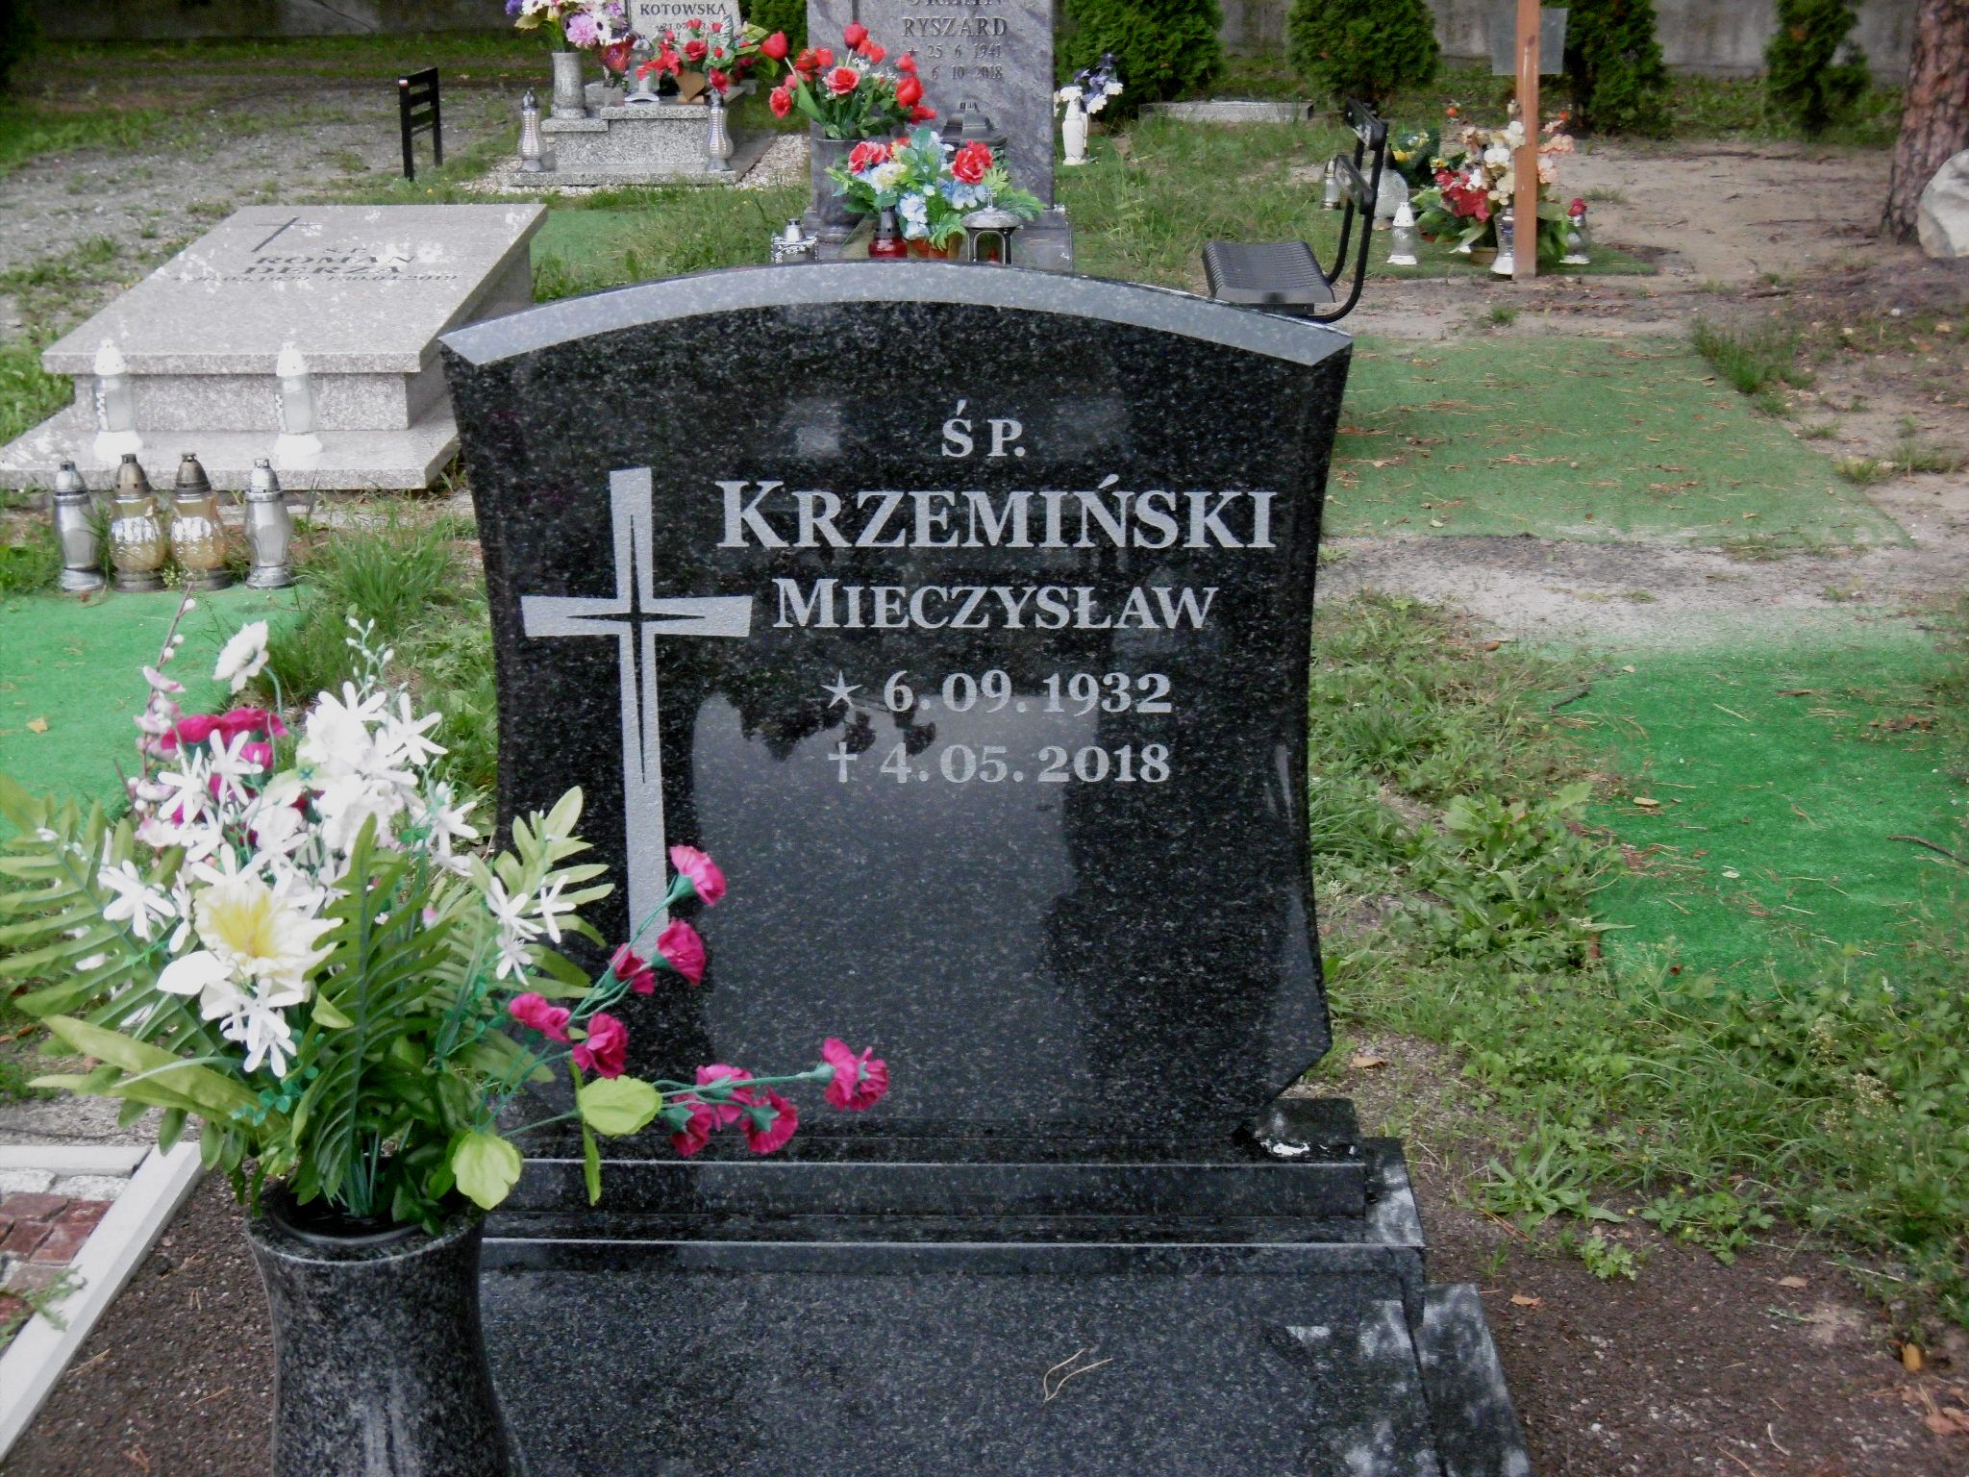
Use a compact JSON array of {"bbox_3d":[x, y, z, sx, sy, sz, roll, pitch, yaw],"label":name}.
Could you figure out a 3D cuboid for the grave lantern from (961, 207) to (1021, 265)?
[{"bbox_3d":[0.017,-1.391,9.380,0.168,0.205,0.160,0,15,0],"label":"grave lantern"}]

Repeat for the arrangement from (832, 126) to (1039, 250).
[{"bbox_3d":[-0.141,-1.548,9.450,0.603,0.370,0.380,-1,15,-1],"label":"arrangement"}]

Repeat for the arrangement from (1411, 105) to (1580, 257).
[{"bbox_3d":[1.792,-1.965,11.829,0.586,0.530,0.450,2,15,8],"label":"arrangement"}]

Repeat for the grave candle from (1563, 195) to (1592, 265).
[{"bbox_3d":[2.123,-1.819,12.032,0.103,0.225,0.103,-1,14,0],"label":"grave candle"}]

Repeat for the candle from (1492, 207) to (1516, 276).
[{"bbox_3d":[1.785,-1.690,11.393,0.115,0.222,0.115,2,15,9],"label":"candle"}]

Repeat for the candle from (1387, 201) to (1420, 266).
[{"bbox_3d":[1.460,-1.758,11.679,0.104,0.213,0.104,1,15,7],"label":"candle"}]

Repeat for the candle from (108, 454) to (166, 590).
[{"bbox_3d":[-1.691,-0.429,6.662,0.111,0.266,0.111,-4,15,-14],"label":"candle"}]

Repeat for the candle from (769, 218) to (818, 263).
[{"bbox_3d":[-0.534,-1.381,9.400,0.129,0.155,0.128,-1,15,-3],"label":"candle"}]

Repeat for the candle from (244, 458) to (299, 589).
[{"bbox_3d":[-1.427,-0.428,6.678,0.099,0.252,0.099,-4,15,-12],"label":"candle"}]

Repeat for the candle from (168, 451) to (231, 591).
[{"bbox_3d":[-1.566,-0.430,6.658,0.113,0.269,0.113,-4,15,-13],"label":"candle"}]

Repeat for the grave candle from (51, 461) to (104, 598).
[{"bbox_3d":[-1.813,-0.425,6.676,0.101,0.252,0.101,-4,15,-15],"label":"grave candle"}]

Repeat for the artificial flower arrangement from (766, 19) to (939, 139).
[{"bbox_3d":[-0.375,-1.852,9.450,0.465,0.340,0.380,-1,15,-2],"label":"artificial flower arrangement"}]

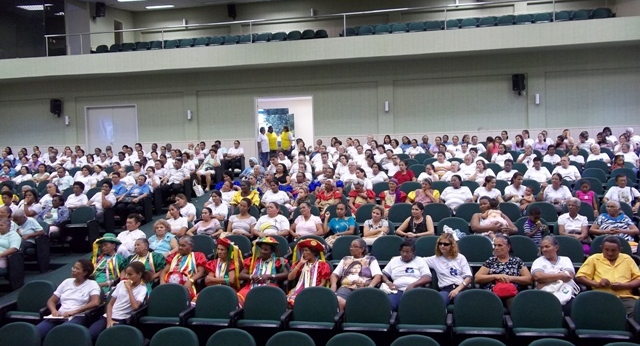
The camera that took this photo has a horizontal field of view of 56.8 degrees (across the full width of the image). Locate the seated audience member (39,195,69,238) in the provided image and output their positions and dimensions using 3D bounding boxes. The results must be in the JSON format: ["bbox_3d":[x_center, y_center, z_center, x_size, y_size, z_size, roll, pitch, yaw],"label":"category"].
[{"bbox_3d":[-4.774,0.998,10.566,0.500,1.180,0.750,-2,3,-8],"label":"seated audience member"}]

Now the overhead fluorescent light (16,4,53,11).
[{"bbox_3d":[-10.854,-6.327,22.528,1.220,0.100,0.620,-1,3,12],"label":"overhead fluorescent light"}]

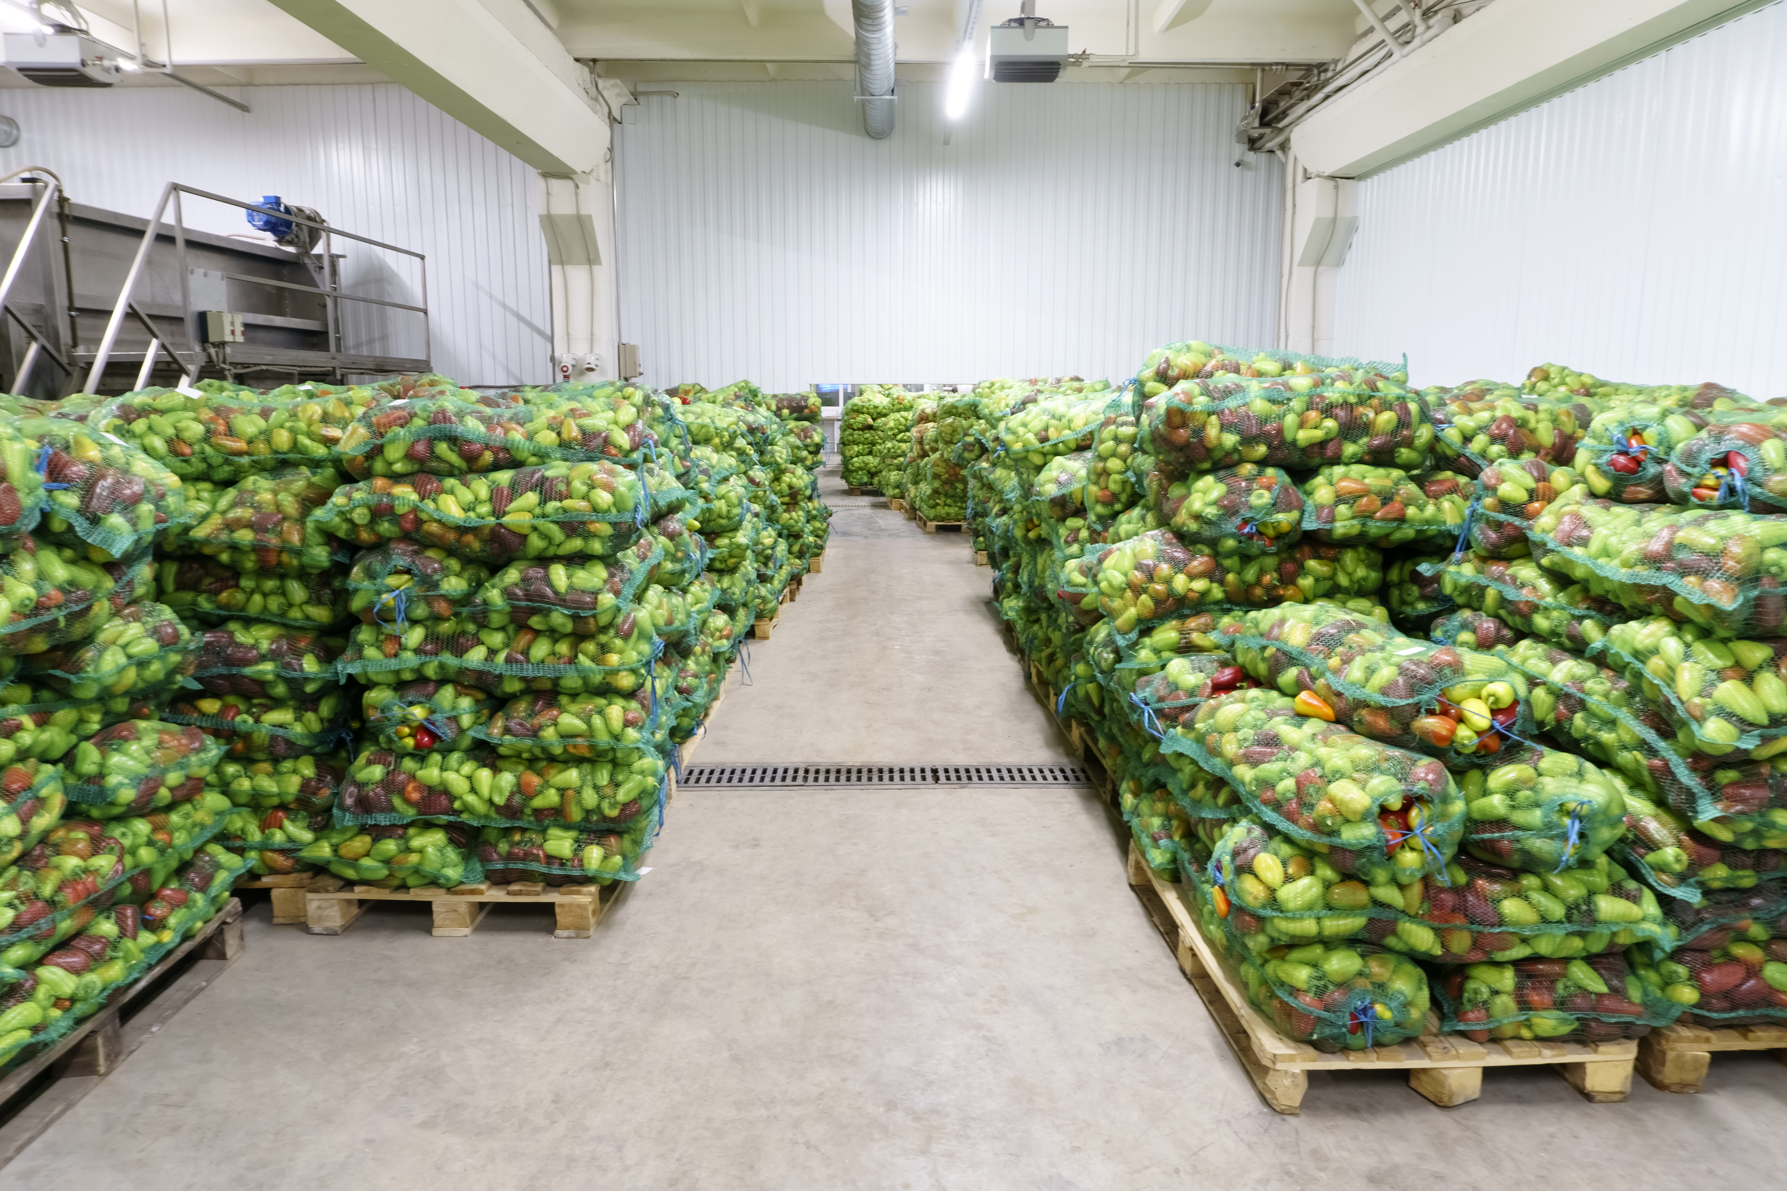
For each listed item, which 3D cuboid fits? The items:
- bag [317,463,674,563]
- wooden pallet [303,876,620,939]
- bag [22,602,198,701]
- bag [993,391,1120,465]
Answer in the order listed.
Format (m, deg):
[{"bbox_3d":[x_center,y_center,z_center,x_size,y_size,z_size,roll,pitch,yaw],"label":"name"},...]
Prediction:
[{"bbox_3d":[-1.090,-0.232,3.276,0.880,0.240,0.420,0,9,0],"label":"bag"},{"bbox_3d":[-1.240,0.793,3.930,0.800,0.144,1.200,0,9,0],"label":"wooden pallet"},{"bbox_3d":[-2.070,0.132,2.781,0.730,0.220,0.500,1,10,6],"label":"bag"},{"bbox_3d":[0.780,-0.624,4.458,0.780,0.240,0.420,0,9,0],"label":"bag"}]

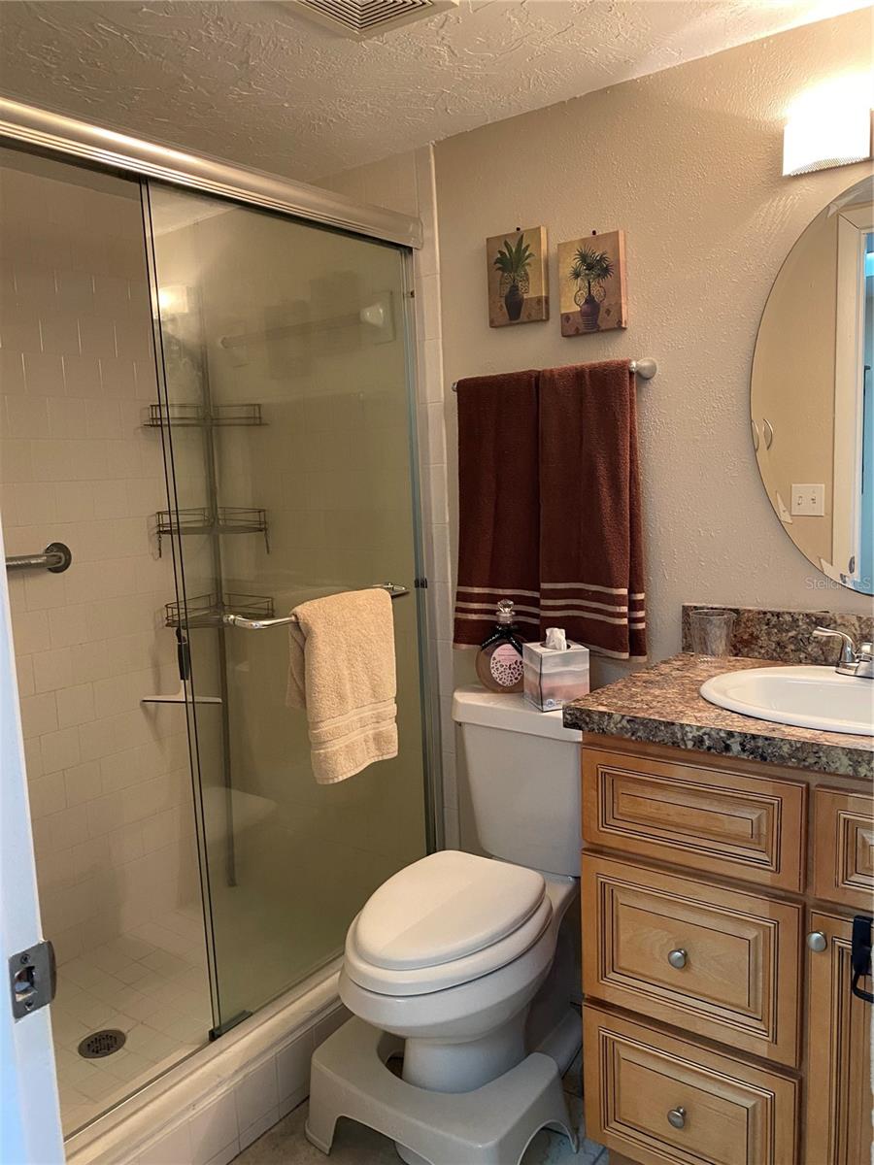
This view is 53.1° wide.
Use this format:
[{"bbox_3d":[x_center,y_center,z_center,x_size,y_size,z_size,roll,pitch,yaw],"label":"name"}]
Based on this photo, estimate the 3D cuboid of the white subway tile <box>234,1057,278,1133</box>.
[{"bbox_3d":[-0.372,1.054,1.803,0.009,0.110,0.108,3,9,37],"label":"white subway tile"}]

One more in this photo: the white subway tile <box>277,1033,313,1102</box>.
[{"bbox_3d":[-0.303,1.025,1.865,0.009,0.110,0.110,3,9,37],"label":"white subway tile"}]

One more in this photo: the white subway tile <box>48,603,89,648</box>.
[{"bbox_3d":[-0.977,0.112,2.316,0.009,0.109,0.108,3,9,37],"label":"white subway tile"}]

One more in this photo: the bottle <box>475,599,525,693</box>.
[{"bbox_3d":[0.163,0.153,2.075,0.138,0.218,0.070,-2,8,4],"label":"bottle"}]

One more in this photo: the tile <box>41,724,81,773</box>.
[{"bbox_3d":[-1.002,0.448,2.333,0.009,0.108,0.108,3,9,37],"label":"tile"}]

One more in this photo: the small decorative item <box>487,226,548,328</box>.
[{"bbox_3d":[0.182,-0.685,1.981,0.145,0.199,0.026,3,9,37],"label":"small decorative item"}]

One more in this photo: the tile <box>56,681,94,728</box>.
[{"bbox_3d":[-0.975,0.333,2.362,0.009,0.108,0.108,3,9,37],"label":"tile"}]

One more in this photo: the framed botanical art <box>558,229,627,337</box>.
[{"bbox_3d":[0.333,-0.634,1.875,0.145,0.199,0.026,3,9,37],"label":"framed botanical art"}]

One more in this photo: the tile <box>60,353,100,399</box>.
[{"bbox_3d":[-0.941,-0.544,2.315,0.009,0.109,0.108,3,9,37],"label":"tile"}]

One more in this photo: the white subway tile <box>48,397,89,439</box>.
[{"bbox_3d":[-0.975,-0.431,2.312,0.009,0.108,0.108,3,9,37],"label":"white subway tile"}]

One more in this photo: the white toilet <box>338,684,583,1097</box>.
[{"bbox_3d":[0.059,0.703,1.841,0.420,0.797,0.690,3,9,37],"label":"white toilet"}]

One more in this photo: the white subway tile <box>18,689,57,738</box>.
[{"bbox_3d":[-1.040,0.347,2.276,0.009,0.108,0.108,3,9,37],"label":"white subway tile"}]

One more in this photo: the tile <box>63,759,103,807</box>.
[{"bbox_3d":[-0.965,0.549,2.389,0.009,0.108,0.108,3,9,37],"label":"tile"}]

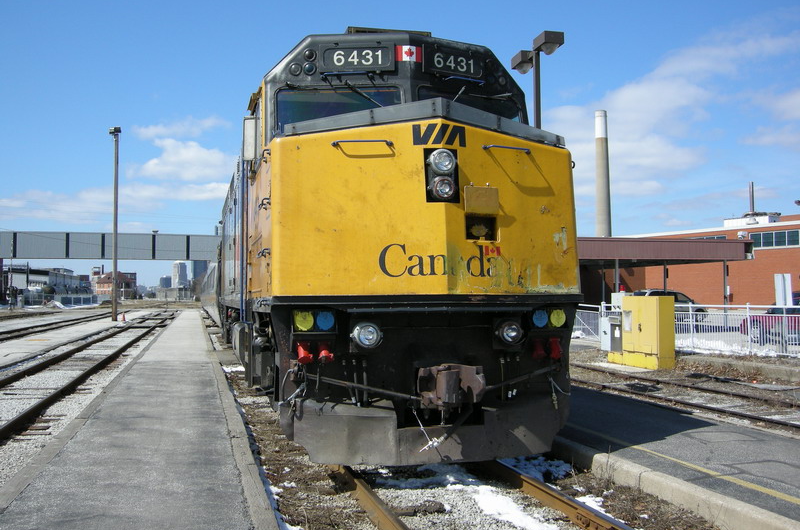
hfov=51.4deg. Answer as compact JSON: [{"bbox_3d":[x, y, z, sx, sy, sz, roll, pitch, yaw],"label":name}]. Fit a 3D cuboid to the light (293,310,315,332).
[{"bbox_3d":[-0.878,0.505,7.570,0.180,0.190,0.090,1,-2,-14],"label":"light"}]

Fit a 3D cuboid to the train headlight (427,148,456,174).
[{"bbox_3d":[0.386,-0.972,7.740,0.255,0.235,0.130,1,-2,-14],"label":"train headlight"}]

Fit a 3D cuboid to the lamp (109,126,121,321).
[{"bbox_3d":[-18.465,-2.680,54.000,0.750,12.600,0.600,1,-2,-14],"label":"lamp"}]

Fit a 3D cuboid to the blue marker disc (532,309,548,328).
[{"bbox_3d":[1.371,0.522,8.120,0.170,0.180,0.080,1,-2,-14],"label":"blue marker disc"}]

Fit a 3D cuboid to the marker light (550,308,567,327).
[{"bbox_3d":[1.556,0.515,8.170,0.175,0.185,0.090,1,-2,-14],"label":"marker light"}]

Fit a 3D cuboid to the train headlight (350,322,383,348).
[{"bbox_3d":[-0.305,0.641,7.570,0.280,0.250,0.140,1,-2,-14],"label":"train headlight"}]

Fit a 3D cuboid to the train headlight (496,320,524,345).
[{"bbox_3d":[1.049,0.641,7.900,0.275,0.250,0.140,1,-2,-14],"label":"train headlight"}]

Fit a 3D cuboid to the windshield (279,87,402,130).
[{"bbox_3d":[-0.625,-1.625,8.752,1.340,0.550,0.080,0,-17,6],"label":"windshield"}]

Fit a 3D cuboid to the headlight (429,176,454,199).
[{"bbox_3d":[0.393,-0.717,7.700,0.235,0.235,0.130,1,-2,-14],"label":"headlight"}]

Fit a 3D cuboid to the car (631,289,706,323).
[{"bbox_3d":[15.940,2.459,49.300,4.500,1.830,1.830,1,-2,-16],"label":"car"}]

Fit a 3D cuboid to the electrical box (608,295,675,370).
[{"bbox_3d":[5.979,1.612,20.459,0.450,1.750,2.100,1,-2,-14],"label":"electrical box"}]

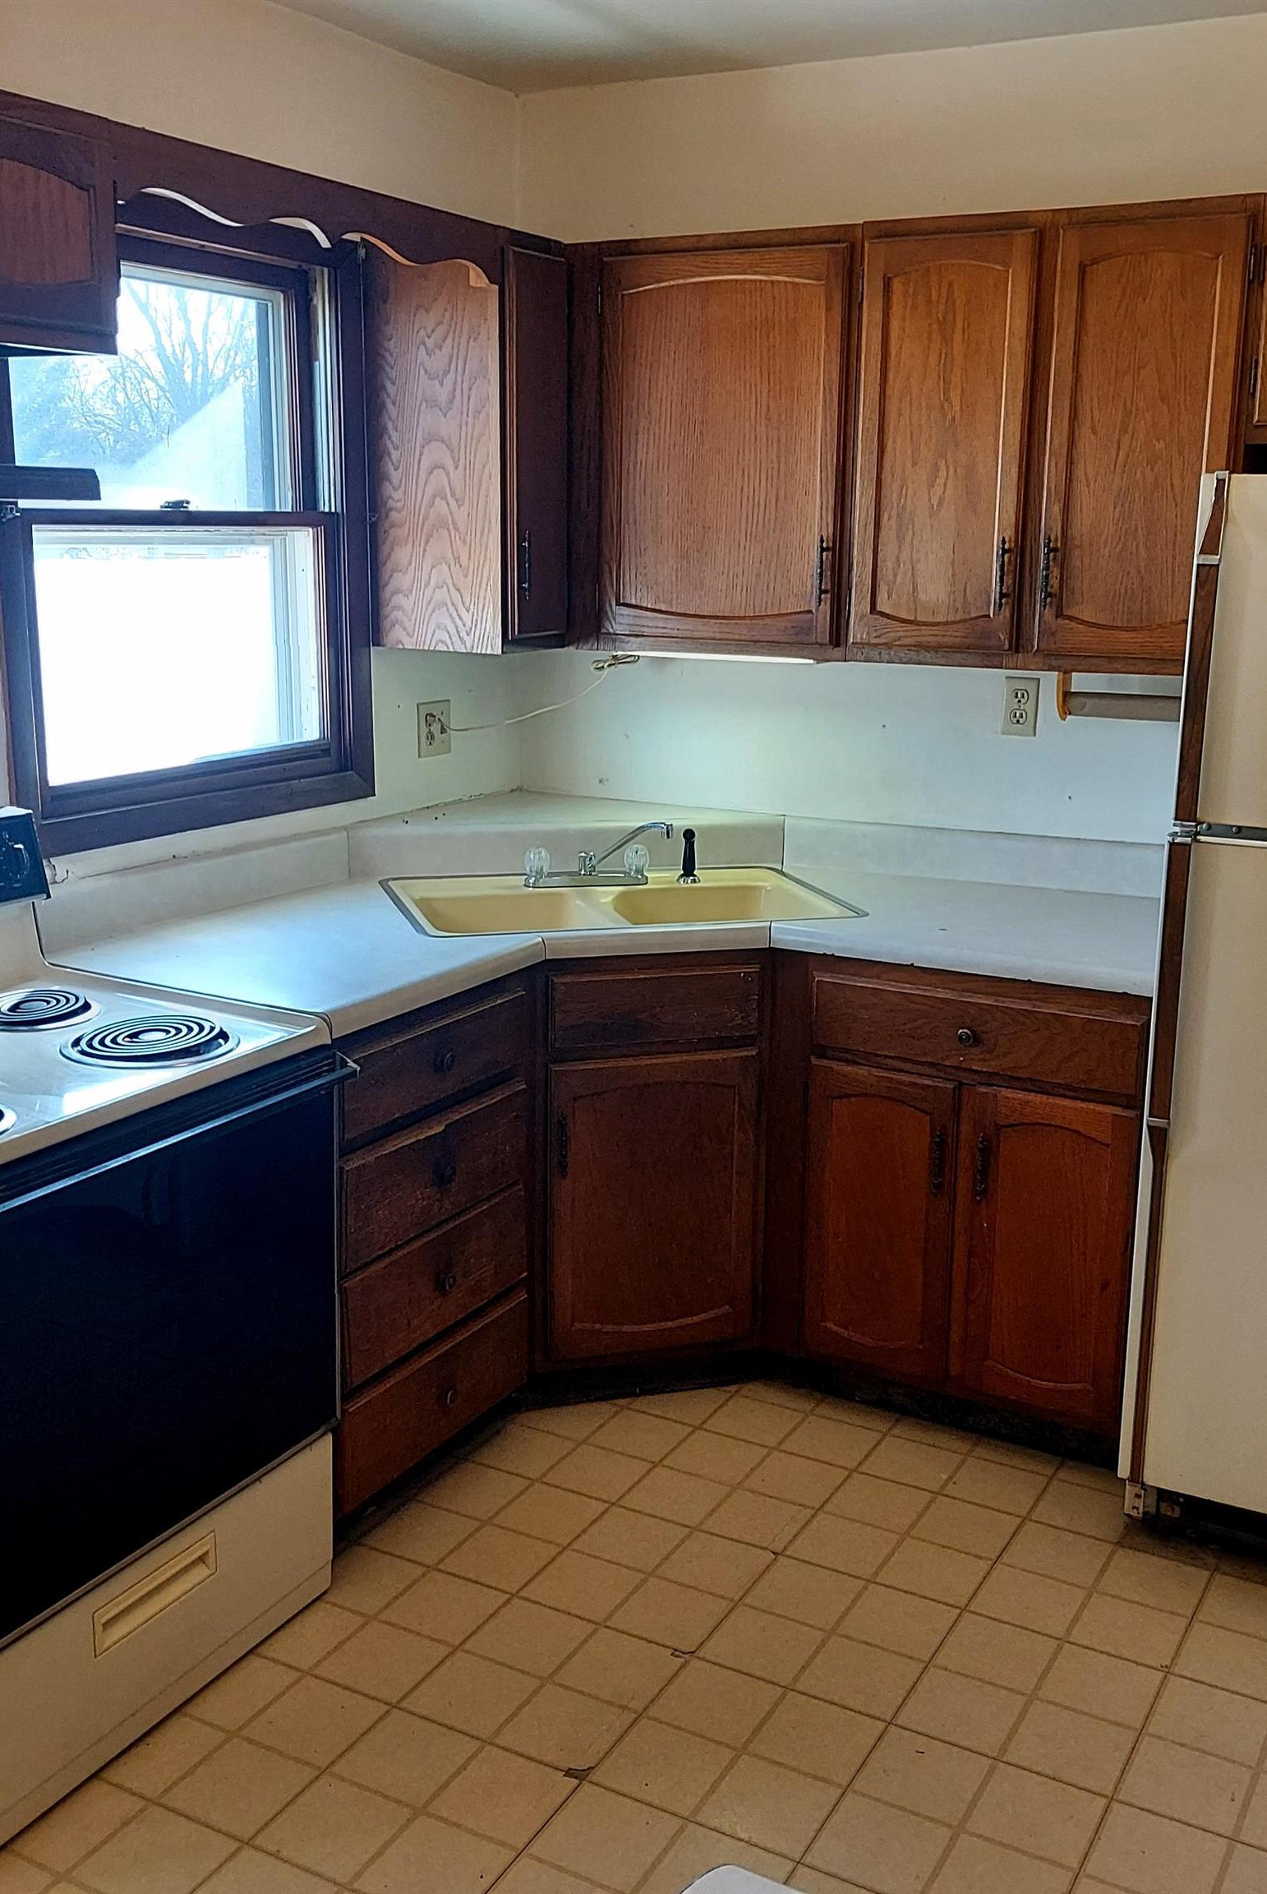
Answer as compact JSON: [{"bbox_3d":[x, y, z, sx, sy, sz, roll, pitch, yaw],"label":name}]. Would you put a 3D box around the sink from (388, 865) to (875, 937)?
[{"bbox_3d":[-0.036,-0.010,3.486,0.830,0.180,0.520,-3,13,-16],"label":"sink"}]

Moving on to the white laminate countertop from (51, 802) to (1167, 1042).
[{"bbox_3d":[0.083,-0.054,3.166,1.620,0.150,1.505,8,14,28],"label":"white laminate countertop"}]

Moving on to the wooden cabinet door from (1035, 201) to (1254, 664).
[{"bbox_3d":[0.854,-0.843,3.061,0.311,0.700,0.028,8,14,28],"label":"wooden cabinet door"}]

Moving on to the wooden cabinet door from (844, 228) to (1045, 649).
[{"bbox_3d":[0.545,-0.885,3.227,0.308,0.701,0.028,8,14,28],"label":"wooden cabinet door"}]

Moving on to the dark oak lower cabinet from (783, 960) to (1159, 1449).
[{"bbox_3d":[0.695,0.396,3.431,0.685,0.830,0.625,8,14,28],"label":"dark oak lower cabinet"}]

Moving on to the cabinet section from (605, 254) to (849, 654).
[{"bbox_3d":[0.164,-0.934,3.433,0.504,0.705,0.028,8,14,28],"label":"cabinet section"}]

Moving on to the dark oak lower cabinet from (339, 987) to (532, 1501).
[{"bbox_3d":[-0.580,0.452,3.118,0.625,0.830,0.590,8,14,28],"label":"dark oak lower cabinet"}]

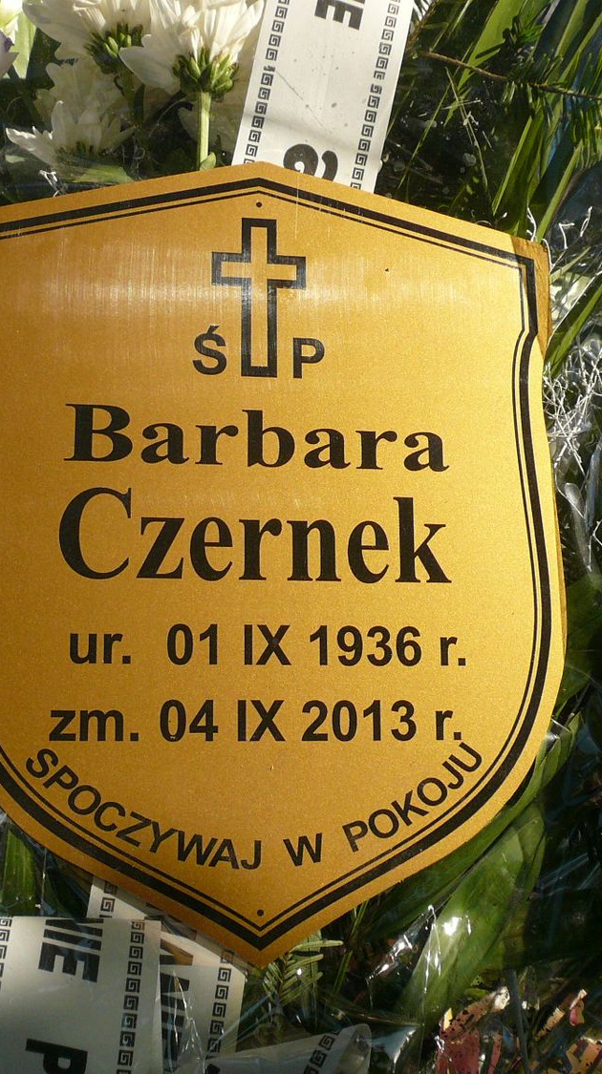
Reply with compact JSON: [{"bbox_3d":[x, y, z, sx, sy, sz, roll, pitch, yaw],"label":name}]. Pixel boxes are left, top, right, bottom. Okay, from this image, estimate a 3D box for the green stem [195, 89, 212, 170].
[{"bbox_3d":[-0.037,-0.154,0.440,0.005,0.028,0.005,2,17,0],"label":"green stem"}]

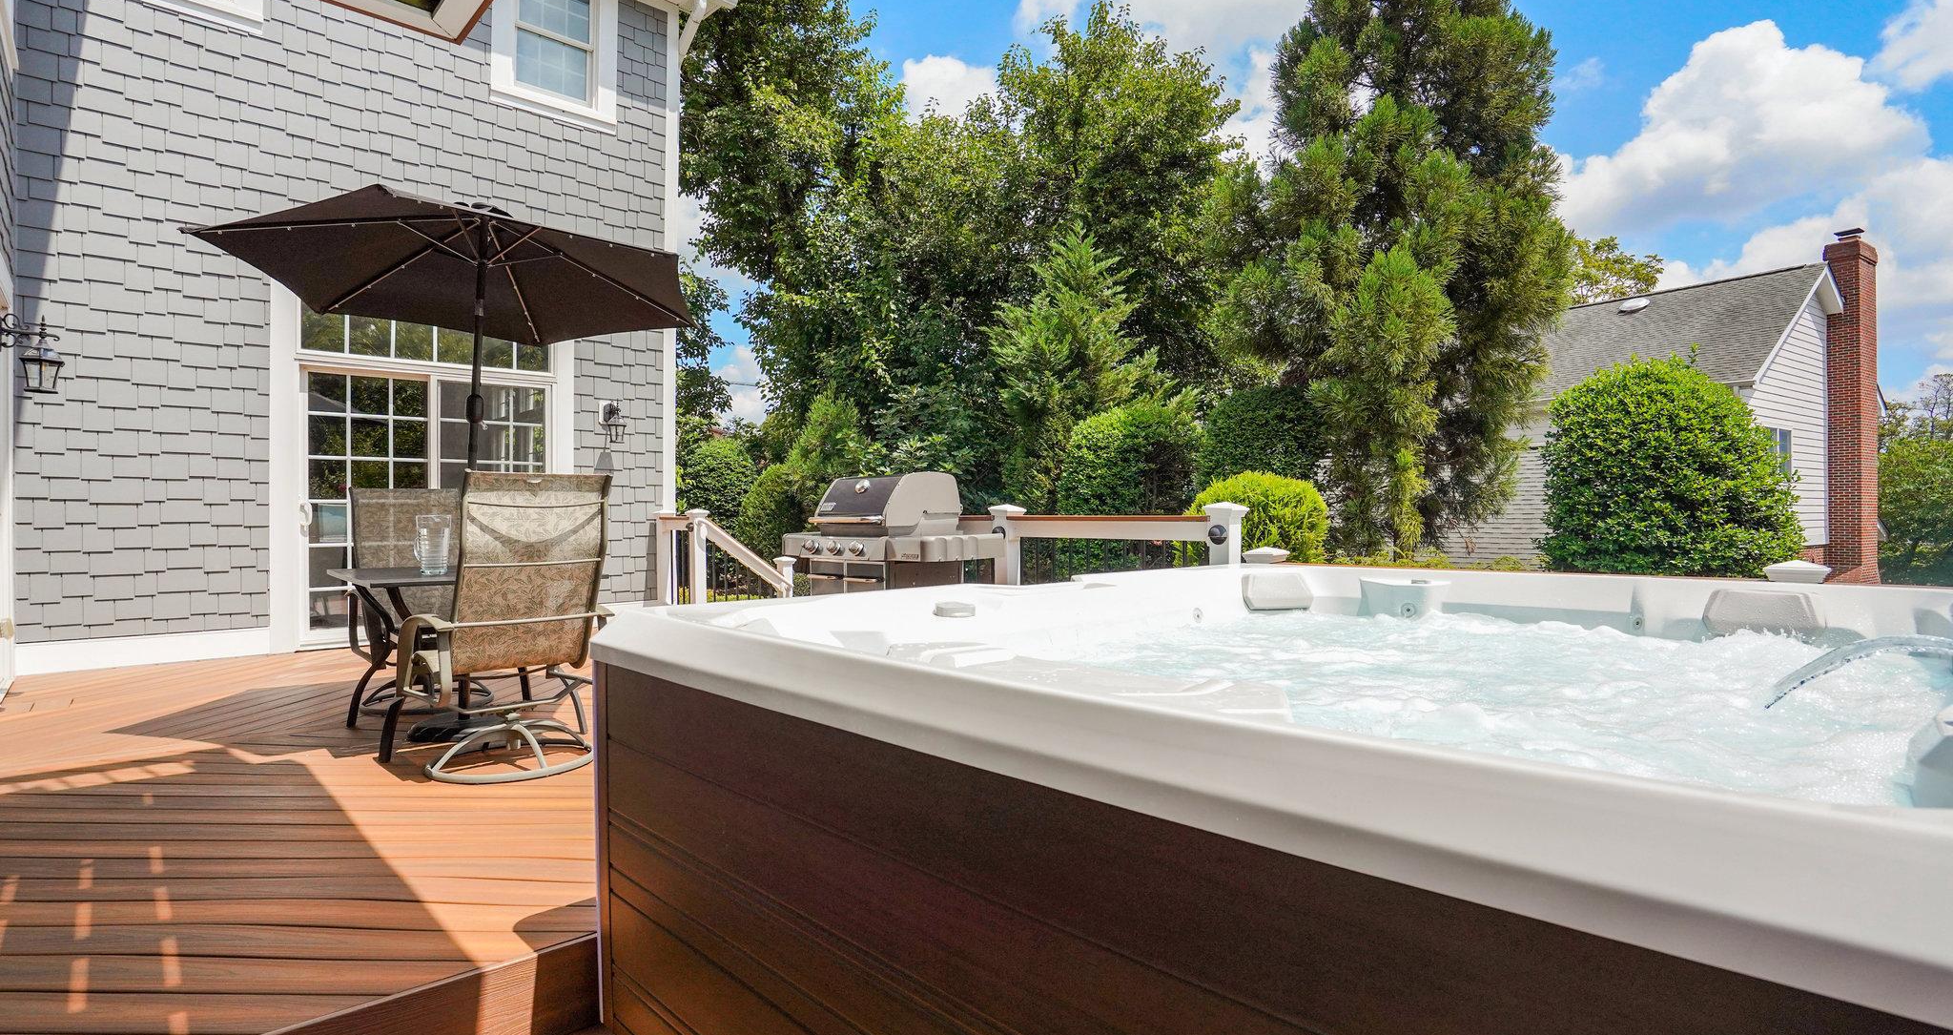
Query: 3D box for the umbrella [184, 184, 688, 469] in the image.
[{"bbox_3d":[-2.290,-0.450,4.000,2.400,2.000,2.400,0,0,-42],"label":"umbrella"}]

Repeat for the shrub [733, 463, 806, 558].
[{"bbox_3d":[-2.699,0.371,11.500,1.150,2.160,1.150,0,0,-12],"label":"shrub"}]

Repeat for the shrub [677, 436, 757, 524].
[{"bbox_3d":[-4.023,0.108,13.500,1.300,2.680,1.300,0,0,-18],"label":"shrub"}]

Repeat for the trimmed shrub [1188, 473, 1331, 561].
[{"bbox_3d":[2.823,0.501,8.800,1.500,1.900,1.500,0,0,0],"label":"trimmed shrub"}]

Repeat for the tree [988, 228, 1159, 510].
[{"bbox_3d":[1.395,-1.363,12.500,2.500,5.630,2.500,0,0,0],"label":"tree"}]

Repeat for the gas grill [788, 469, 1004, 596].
[{"bbox_3d":[-0.470,0.360,4.800,0.660,1.200,1.280,0,0,-43],"label":"gas grill"}]

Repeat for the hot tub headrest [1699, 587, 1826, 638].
[{"bbox_3d":[2.021,0.241,2.230,0.080,0.130,0.250,0,0,-44],"label":"hot tub headrest"}]

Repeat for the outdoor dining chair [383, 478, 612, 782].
[{"bbox_3d":[-1.830,0.405,3.420,0.720,1.110,0.670,0,0,42],"label":"outdoor dining chair"}]

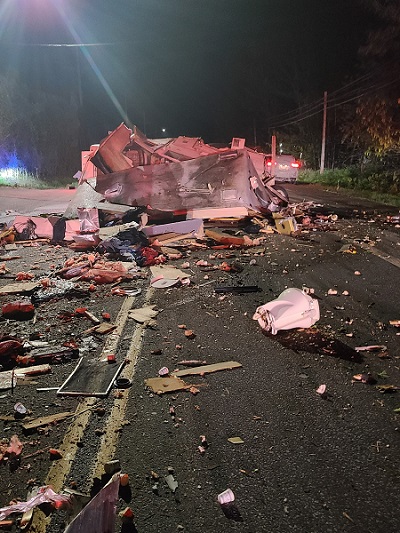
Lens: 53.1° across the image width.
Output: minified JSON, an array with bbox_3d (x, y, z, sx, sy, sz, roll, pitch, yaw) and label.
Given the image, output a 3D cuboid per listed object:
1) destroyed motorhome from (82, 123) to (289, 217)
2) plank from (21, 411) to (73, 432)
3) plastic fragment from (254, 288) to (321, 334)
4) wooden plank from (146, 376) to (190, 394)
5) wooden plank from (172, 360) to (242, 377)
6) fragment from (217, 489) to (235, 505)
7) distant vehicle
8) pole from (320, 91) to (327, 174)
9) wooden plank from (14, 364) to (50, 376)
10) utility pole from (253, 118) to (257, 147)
[{"bbox_3d":[-0.443,-3.559,14.464,6.617,2.737,2.600,-1,15,0],"label":"destroyed motorhome"},{"bbox_3d":[-0.977,1.001,2.595,0.314,0.020,0.049,-10,17,-29],"label":"plank"},{"bbox_3d":[0.848,0.422,4.077,0.610,0.300,0.450,-1,15,0],"label":"plastic fragment"},{"bbox_3d":[-0.249,0.881,2.994,0.259,0.015,0.225,-8,16,-24],"label":"wooden plank"},{"bbox_3d":[0.061,0.823,3.189,0.566,0.015,0.080,-6,15,-16],"label":"wooden plank"},{"bbox_3d":[0.124,1.121,1.981,0.075,0.055,0.060,-1,15,0],"label":"fragment"},{"bbox_3d":[5.309,-6.608,26.791,1.920,1.750,4.600,0,15,5],"label":"distant vehicle"},{"bbox_3d":[12.783,-13.609,40.980,0.300,7.975,0.300,-1,15,0],"label":"pole"},{"bbox_3d":[-1.345,0.839,3.218,0.277,0.030,0.112,-8,16,-23],"label":"wooden plank"},{"bbox_3d":[9.302,-20.419,66.956,0.300,8.165,0.300,-1,15,0],"label":"utility pole"}]

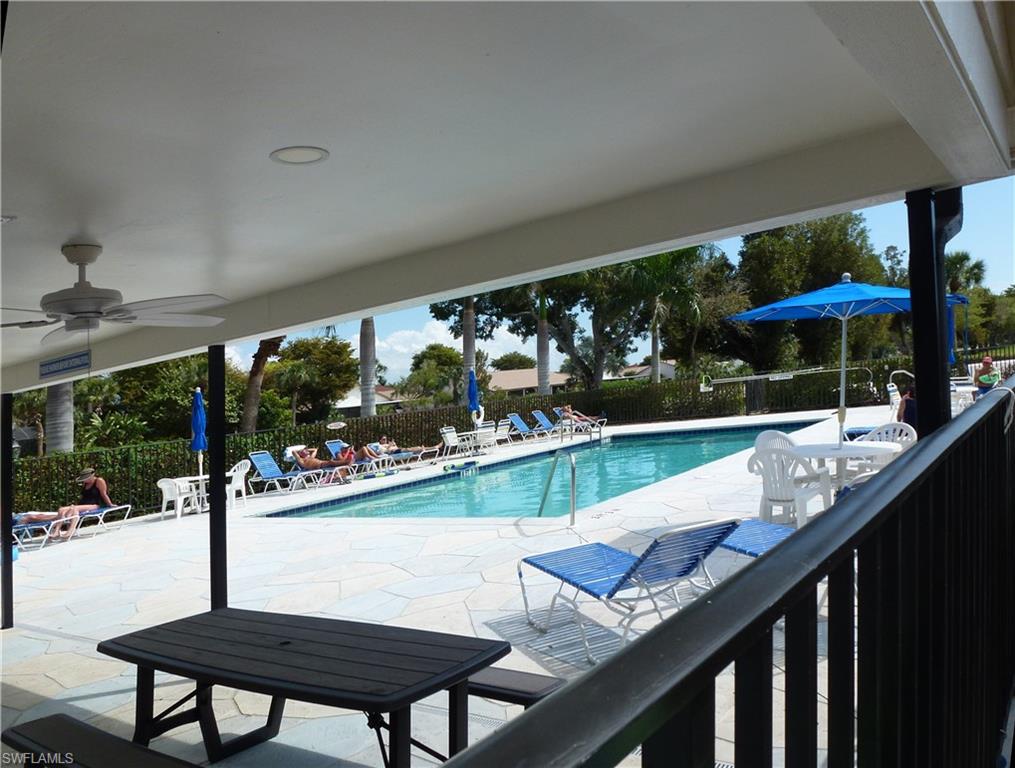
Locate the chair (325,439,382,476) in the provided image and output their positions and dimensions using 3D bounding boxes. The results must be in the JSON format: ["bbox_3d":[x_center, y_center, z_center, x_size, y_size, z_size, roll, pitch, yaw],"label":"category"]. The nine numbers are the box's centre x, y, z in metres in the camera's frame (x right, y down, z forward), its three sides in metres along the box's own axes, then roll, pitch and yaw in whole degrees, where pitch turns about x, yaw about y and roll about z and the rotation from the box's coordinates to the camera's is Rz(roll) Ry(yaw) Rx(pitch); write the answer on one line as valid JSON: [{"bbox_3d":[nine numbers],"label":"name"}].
[{"bbox_3d":[-4.118,1.978,19.000,1.650,0.930,0.640,-4,-1,26],"label":"chair"}]

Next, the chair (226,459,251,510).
[{"bbox_3d":[-5.512,2.017,14.100,0.620,0.900,0.580,-4,-2,30],"label":"chair"}]

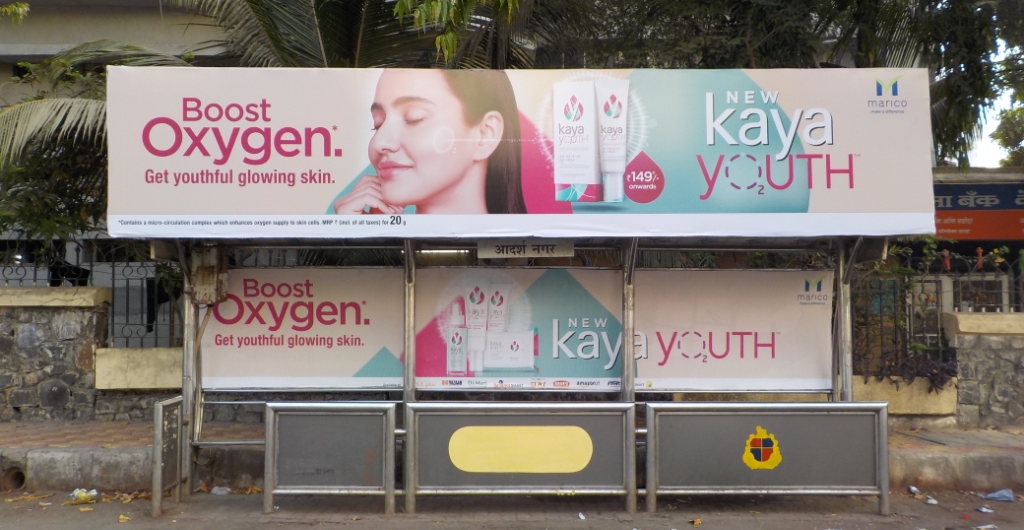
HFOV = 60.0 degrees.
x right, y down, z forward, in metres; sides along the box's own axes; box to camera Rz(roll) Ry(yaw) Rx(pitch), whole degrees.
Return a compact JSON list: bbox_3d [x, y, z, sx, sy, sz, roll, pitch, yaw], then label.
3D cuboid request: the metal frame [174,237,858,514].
[{"bbox_3d":[0.053,0.798,7.510,5.850,2.360,0.920,0,-3,-1],"label":"metal frame"}]

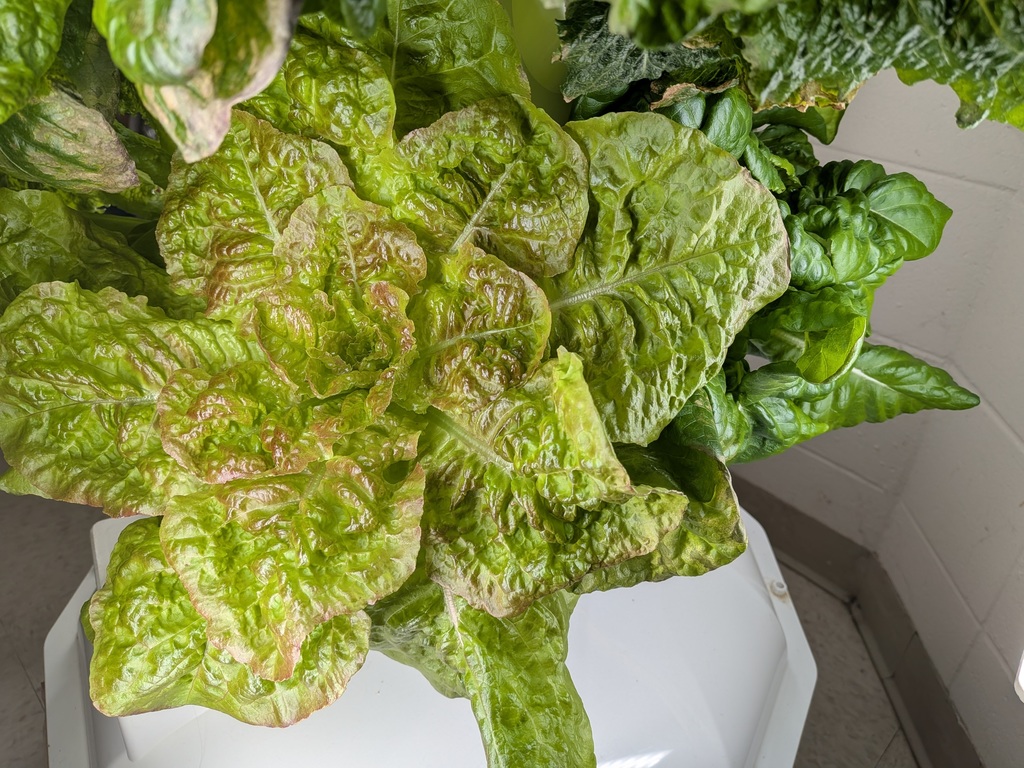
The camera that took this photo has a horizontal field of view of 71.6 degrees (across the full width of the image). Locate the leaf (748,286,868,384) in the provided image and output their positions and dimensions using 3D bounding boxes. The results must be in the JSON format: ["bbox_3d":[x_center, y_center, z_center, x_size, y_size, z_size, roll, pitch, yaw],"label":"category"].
[{"bbox_3d":[0.229,-0.038,0.550,0.088,0.045,0.067,0,66,-7],"label":"leaf"}]

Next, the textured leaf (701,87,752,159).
[{"bbox_3d":[0.176,-0.214,0.580,0.036,0.020,0.056,-11,73,-3],"label":"textured leaf"}]

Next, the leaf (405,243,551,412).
[{"bbox_3d":[-0.023,-0.034,0.430,0.091,0.050,0.094,-10,73,12],"label":"leaf"}]

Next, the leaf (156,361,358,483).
[{"bbox_3d":[-0.146,0.019,0.426,0.113,0.045,0.073,-18,60,-18],"label":"leaf"}]

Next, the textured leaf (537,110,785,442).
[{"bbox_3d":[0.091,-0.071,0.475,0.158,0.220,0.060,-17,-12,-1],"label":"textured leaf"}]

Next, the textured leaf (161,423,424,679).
[{"bbox_3d":[-0.129,0.095,0.431,0.147,0.055,0.152,5,70,2],"label":"textured leaf"}]

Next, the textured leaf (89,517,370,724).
[{"bbox_3d":[-0.191,0.157,0.492,0.176,0.060,0.143,4,63,2],"label":"textured leaf"}]

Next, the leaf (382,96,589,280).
[{"bbox_3d":[-0.018,-0.125,0.465,0.120,0.119,0.055,29,-5,9],"label":"leaf"}]

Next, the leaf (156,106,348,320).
[{"bbox_3d":[-0.161,-0.103,0.455,0.108,0.136,0.050,-17,-6,-9],"label":"leaf"}]

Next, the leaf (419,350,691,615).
[{"bbox_3d":[0.024,0.056,0.441,0.149,0.070,0.152,-37,72,-16],"label":"leaf"}]

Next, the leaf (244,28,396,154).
[{"bbox_3d":[-0.137,-0.203,0.508,0.098,0.045,0.104,2,75,-3],"label":"leaf"}]

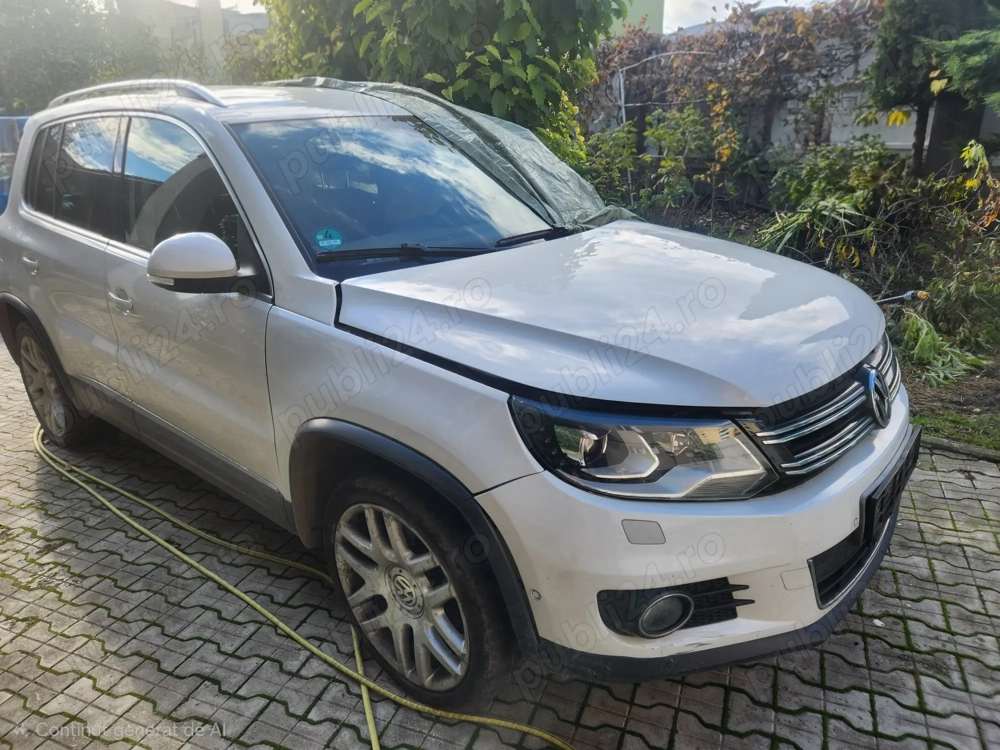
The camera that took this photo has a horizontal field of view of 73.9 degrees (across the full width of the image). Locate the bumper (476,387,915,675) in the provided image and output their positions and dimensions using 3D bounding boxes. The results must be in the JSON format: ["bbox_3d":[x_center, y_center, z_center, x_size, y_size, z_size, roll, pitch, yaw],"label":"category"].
[{"bbox_3d":[0.770,0.262,1.878,0.615,0.600,1.800,14,25,38],"label":"bumper"}]

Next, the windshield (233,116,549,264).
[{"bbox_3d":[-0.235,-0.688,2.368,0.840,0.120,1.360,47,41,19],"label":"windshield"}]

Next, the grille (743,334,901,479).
[{"bbox_3d":[0.900,0.037,1.677,0.155,0.210,1.060,14,25,38],"label":"grille"}]

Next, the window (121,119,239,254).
[{"bbox_3d":[-1.040,-0.611,2.115,0.820,0.460,0.060,14,7,38],"label":"window"}]

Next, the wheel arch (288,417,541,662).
[{"bbox_3d":[-0.224,0.344,1.628,0.870,0.490,0.140,14,25,38],"label":"wheel arch"}]

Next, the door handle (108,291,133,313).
[{"bbox_3d":[-1.286,-0.255,2.261,0.190,0.047,0.050,14,25,38],"label":"door handle"}]

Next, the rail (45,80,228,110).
[{"bbox_3d":[-1.500,-1.089,2.600,1.730,0.100,0.060,18,27,38],"label":"rail"}]

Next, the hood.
[{"bbox_3d":[0.467,-0.249,1.956,1.160,0.230,1.560,14,25,38],"label":"hood"}]

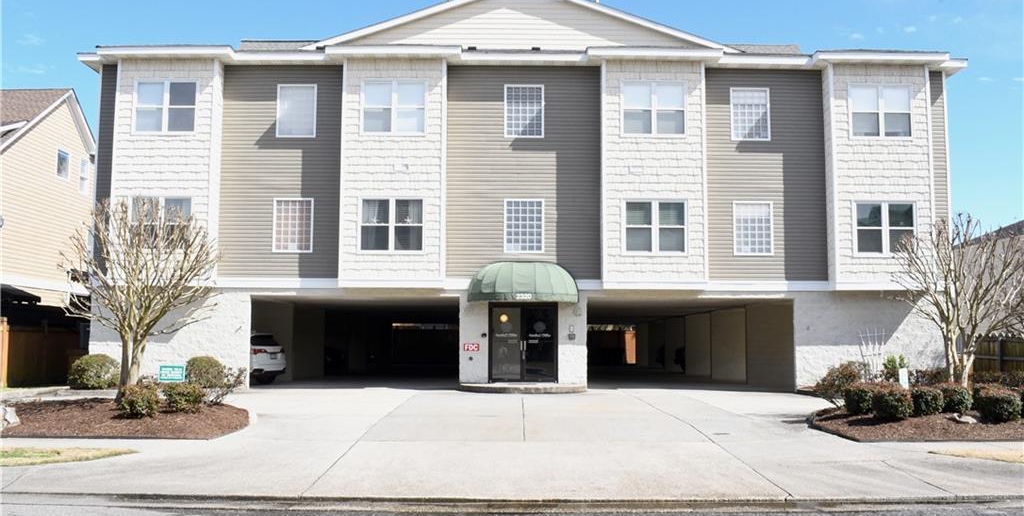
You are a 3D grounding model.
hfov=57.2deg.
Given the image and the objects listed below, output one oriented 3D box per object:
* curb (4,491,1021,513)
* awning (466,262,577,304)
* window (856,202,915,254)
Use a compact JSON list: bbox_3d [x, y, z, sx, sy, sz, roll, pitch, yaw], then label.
[{"bbox_3d":[-0.002,2.714,10.373,11.600,0.150,0.500,0,-6,-1],"label":"curb"},{"bbox_3d":[0.292,0.629,25.571,3.112,1.170,1.000,0,-6,0],"label":"awning"},{"bbox_3d":[10.199,-0.831,25.641,1.584,1.433,0.130,0,-6,0],"label":"window"}]

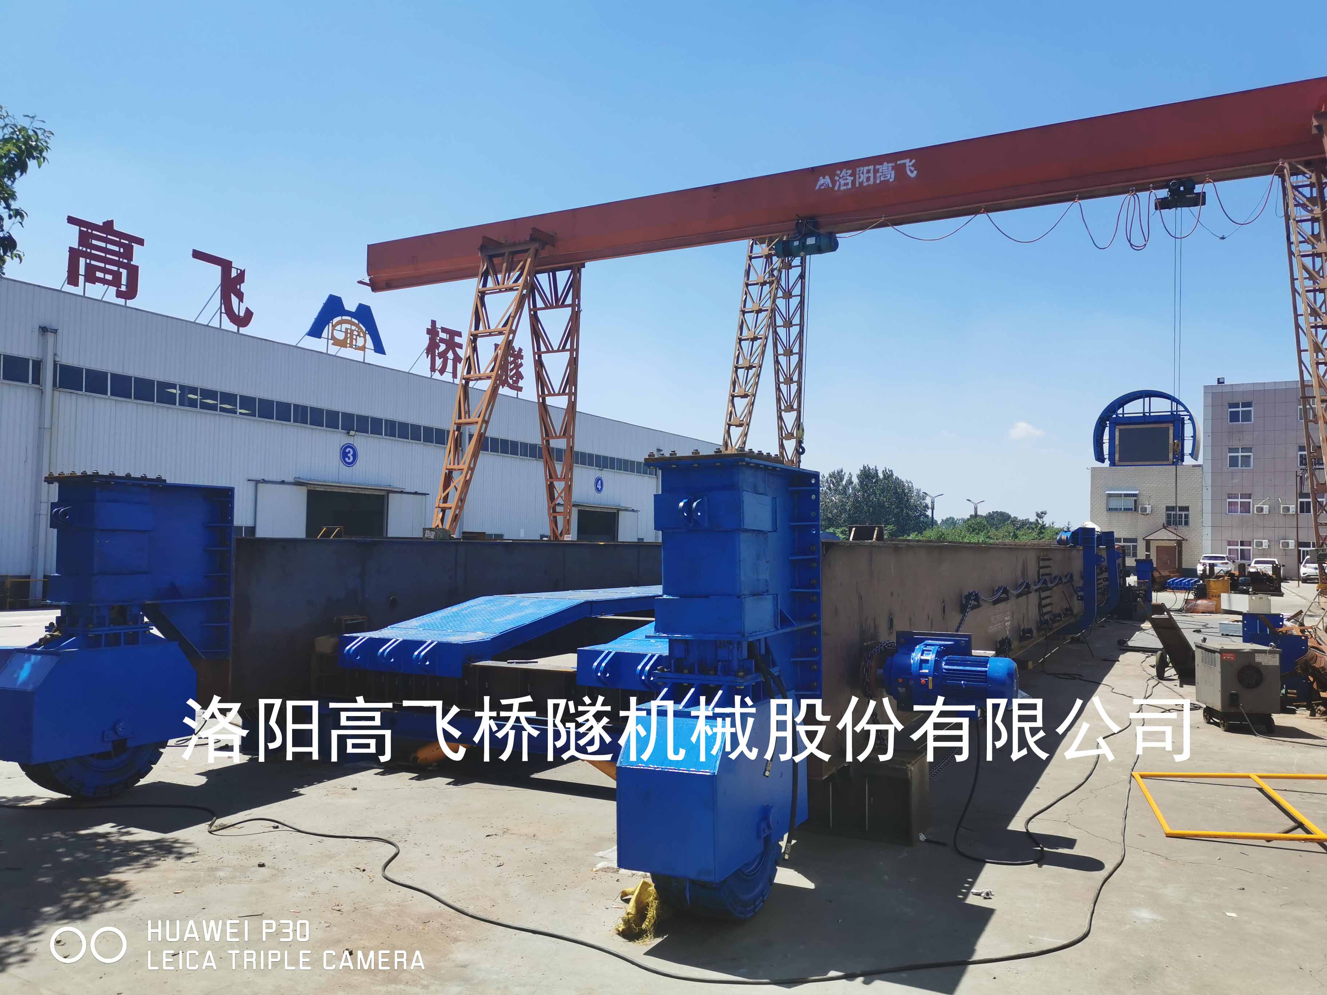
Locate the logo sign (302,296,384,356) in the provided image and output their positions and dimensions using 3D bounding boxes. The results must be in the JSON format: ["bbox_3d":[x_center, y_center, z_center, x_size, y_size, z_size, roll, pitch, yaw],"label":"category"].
[{"bbox_3d":[-10.743,-5.984,35.391,0.250,1.651,3.721,1,-2,26],"label":"logo sign"}]

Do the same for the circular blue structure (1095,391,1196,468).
[{"bbox_3d":[34.931,-4.995,75.000,6.750,5.250,1.700,0,-3,36],"label":"circular blue structure"}]

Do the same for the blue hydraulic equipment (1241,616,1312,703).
[{"bbox_3d":[6.500,1.716,10.900,0.550,0.950,0.600,1,-2,0],"label":"blue hydraulic equipment"}]

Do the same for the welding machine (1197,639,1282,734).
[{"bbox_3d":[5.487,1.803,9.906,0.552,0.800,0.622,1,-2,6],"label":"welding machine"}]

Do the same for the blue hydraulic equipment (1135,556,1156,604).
[{"bbox_3d":[11.751,2.252,25.226,0.430,1.450,0.500,1,-2,26],"label":"blue hydraulic equipment"}]

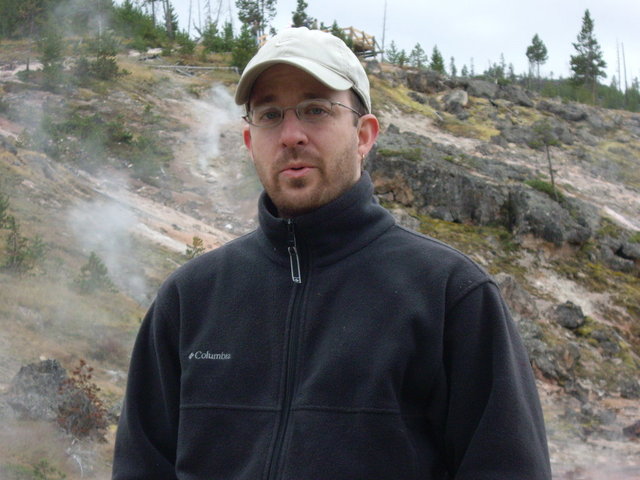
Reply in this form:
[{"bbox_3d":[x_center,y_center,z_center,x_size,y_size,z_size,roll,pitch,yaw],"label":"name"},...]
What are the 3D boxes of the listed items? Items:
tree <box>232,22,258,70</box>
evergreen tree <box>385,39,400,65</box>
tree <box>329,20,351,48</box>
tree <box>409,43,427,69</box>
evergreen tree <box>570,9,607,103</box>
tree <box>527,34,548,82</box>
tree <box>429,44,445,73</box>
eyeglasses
[{"bbox_3d":[-4.373,-11.357,102.000,1.450,2.817,1.450,0,0,0],"label":"tree"},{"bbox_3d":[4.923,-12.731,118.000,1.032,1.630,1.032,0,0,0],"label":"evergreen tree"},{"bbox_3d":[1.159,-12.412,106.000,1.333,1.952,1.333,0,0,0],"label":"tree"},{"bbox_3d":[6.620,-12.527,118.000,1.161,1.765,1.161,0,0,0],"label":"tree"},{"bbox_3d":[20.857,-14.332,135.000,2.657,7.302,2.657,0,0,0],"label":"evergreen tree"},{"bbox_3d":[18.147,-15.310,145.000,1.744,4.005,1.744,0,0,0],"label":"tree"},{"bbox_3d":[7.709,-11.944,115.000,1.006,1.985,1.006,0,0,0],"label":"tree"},{"bbox_3d":[-0.012,-0.152,2.266,0.136,0.040,0.136,-6,-9,24],"label":"eyeglasses"}]

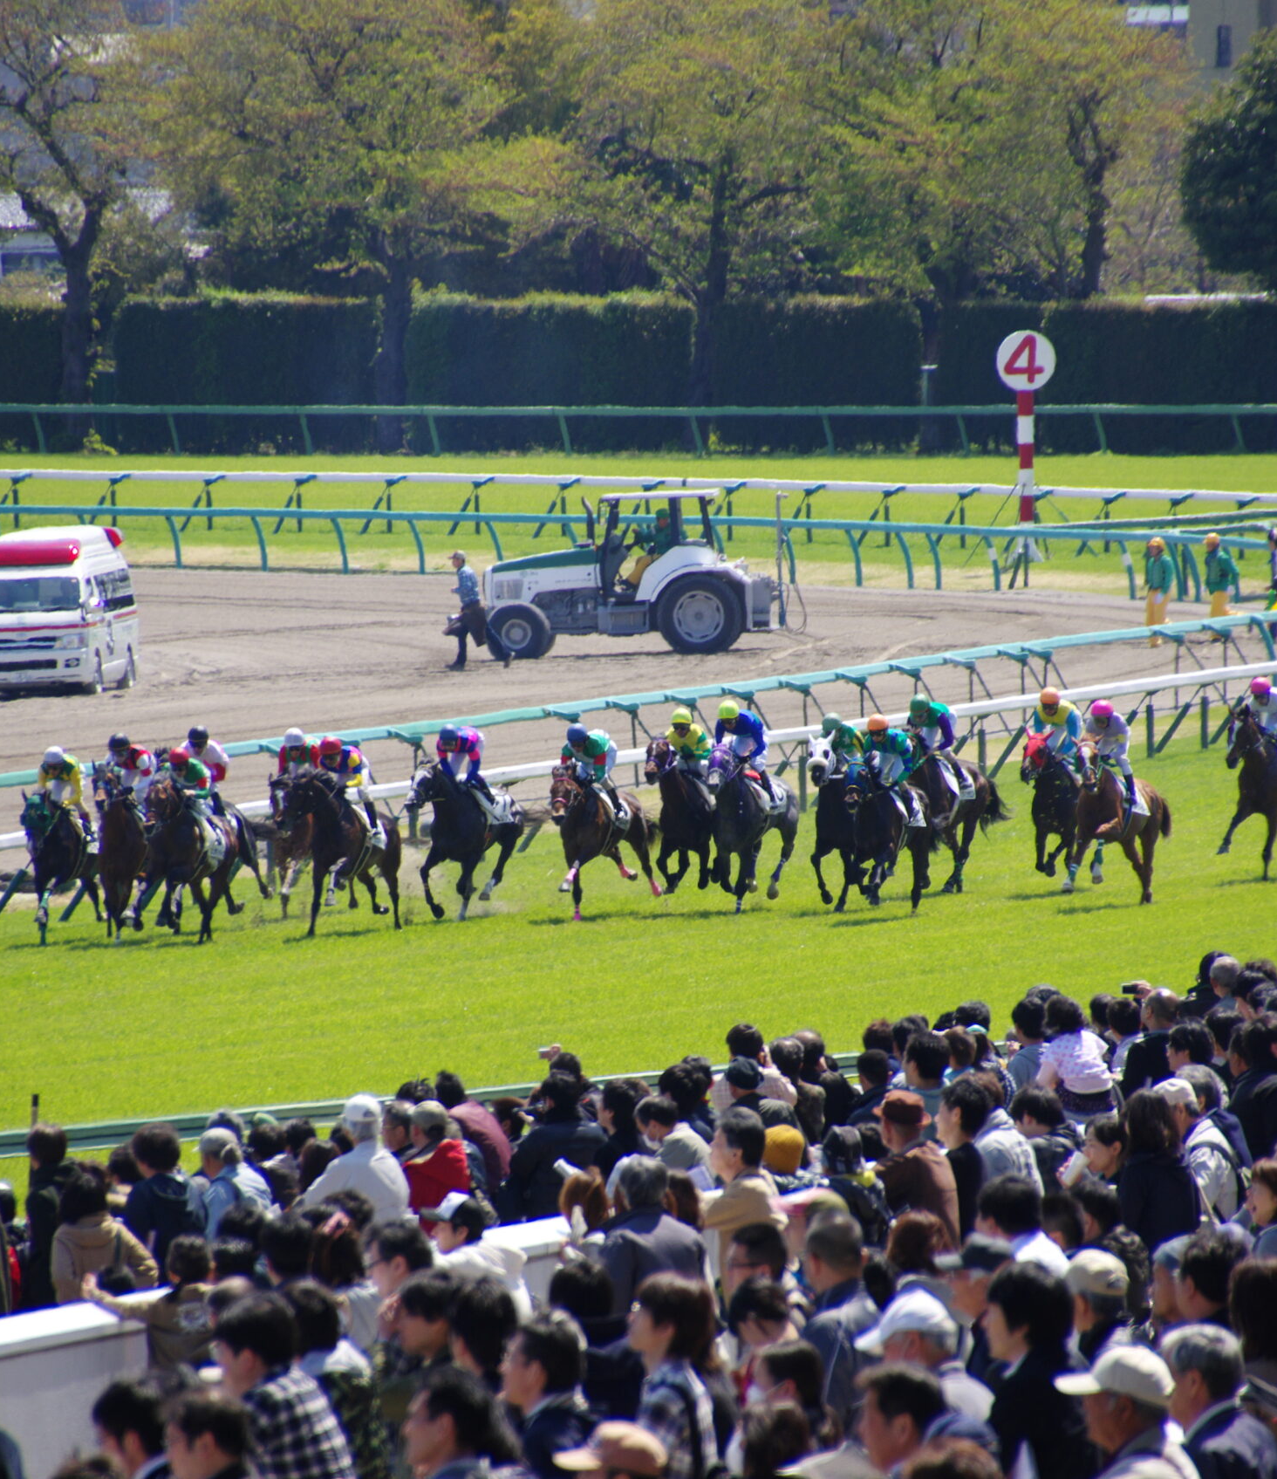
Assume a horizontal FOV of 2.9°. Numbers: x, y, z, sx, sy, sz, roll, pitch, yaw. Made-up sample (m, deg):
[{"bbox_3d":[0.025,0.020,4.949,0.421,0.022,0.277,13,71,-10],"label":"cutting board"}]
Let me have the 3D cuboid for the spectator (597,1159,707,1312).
[{"bbox_3d":[0.061,2.566,102.634,0.520,1.700,0.360,-1,1,-34],"label":"spectator"}]

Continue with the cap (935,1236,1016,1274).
[{"bbox_3d":[1.131,1.724,84.000,0.270,0.130,0.180,1,2,16],"label":"cap"}]

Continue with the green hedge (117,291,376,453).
[{"bbox_3d":[-8.286,-7.657,528.000,5.600,3.350,1.200,0,2,0],"label":"green hedge"}]

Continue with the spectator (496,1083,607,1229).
[{"bbox_3d":[-0.401,2.583,129.448,0.550,1.700,0.380,-1,1,-28],"label":"spectator"}]

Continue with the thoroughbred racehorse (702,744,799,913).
[{"bbox_3d":[1.324,1.036,295.000,0.600,1.970,2.500,1,2,14],"label":"thoroughbred racehorse"}]

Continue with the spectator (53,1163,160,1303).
[{"bbox_3d":[-2.586,2.855,121.255,0.500,1.620,0.340,-1,1,-30],"label":"spectator"}]

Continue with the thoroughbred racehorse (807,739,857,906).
[{"bbox_3d":[2.481,0.938,284.000,0.620,1.950,2.400,1,2,19],"label":"thoroughbred racehorse"}]

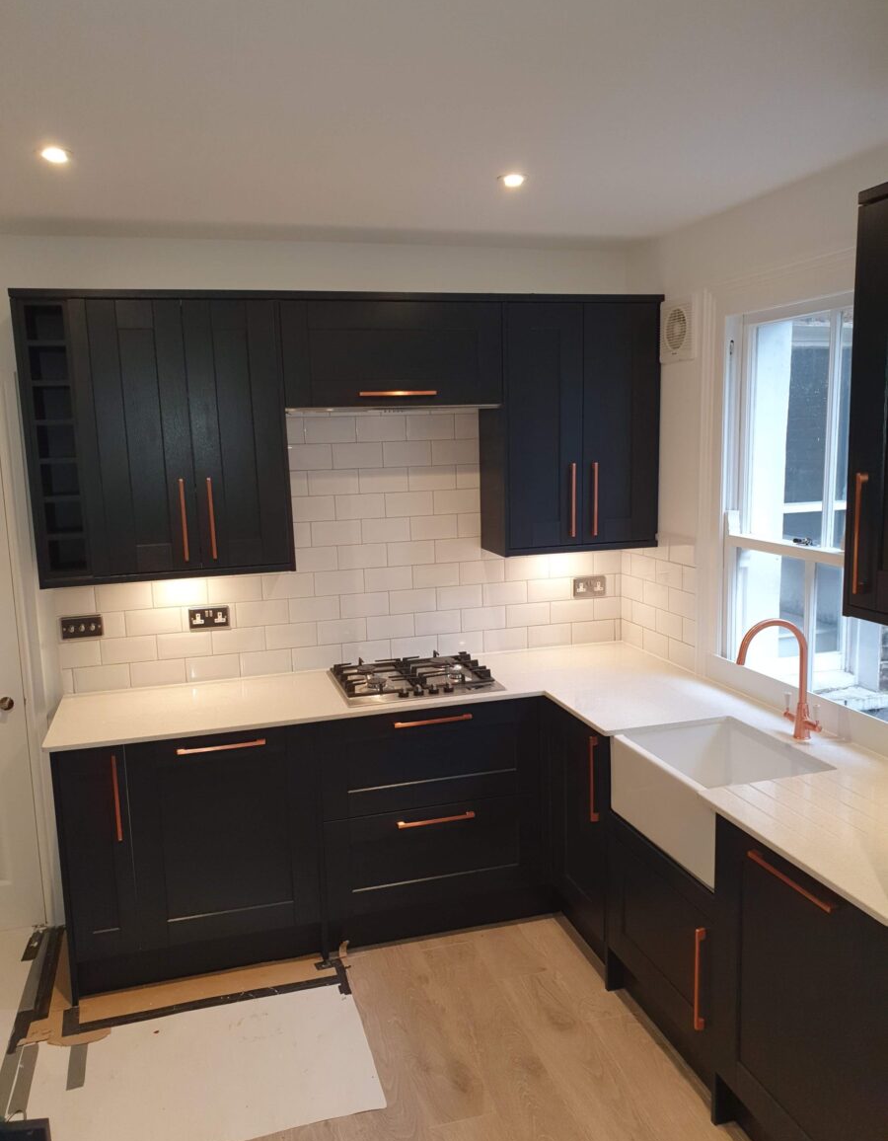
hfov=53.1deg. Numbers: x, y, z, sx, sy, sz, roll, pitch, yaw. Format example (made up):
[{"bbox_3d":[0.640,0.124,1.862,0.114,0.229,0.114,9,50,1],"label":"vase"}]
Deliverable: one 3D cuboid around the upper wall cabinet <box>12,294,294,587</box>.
[{"bbox_3d":[-0.994,-0.458,3.142,0.850,0.952,0.330,-4,8,-16],"label":"upper wall cabinet"}]

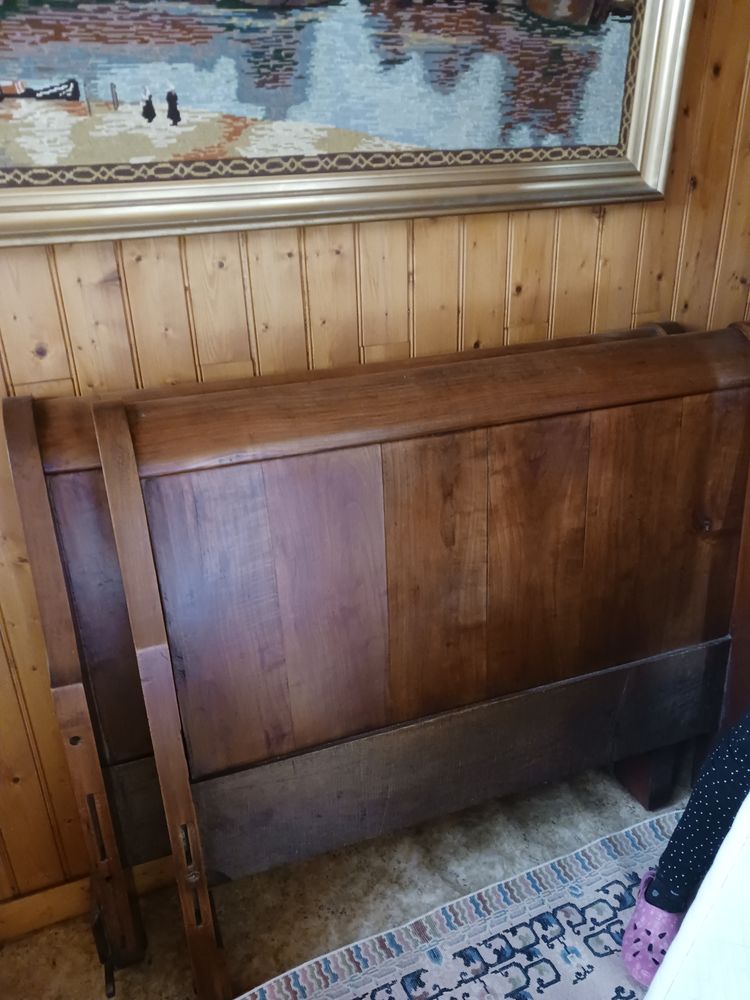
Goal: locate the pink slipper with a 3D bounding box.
[{"bbox_3d":[0.523,0.769,1.440,0.098,0.090,0.235,12,27,28],"label":"pink slipper"}]

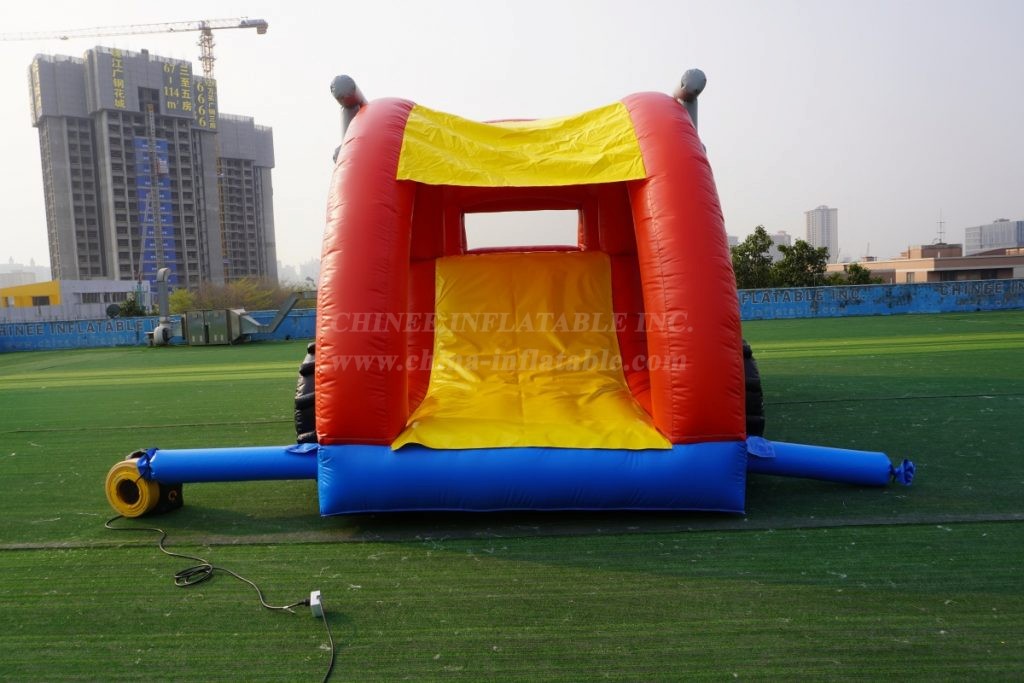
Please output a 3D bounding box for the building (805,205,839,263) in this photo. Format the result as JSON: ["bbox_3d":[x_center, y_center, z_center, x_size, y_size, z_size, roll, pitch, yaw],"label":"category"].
[{"bbox_3d":[408.012,-129.193,900.000,39.000,98.000,26.000,-1,5,15],"label":"building"}]

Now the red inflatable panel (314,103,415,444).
[{"bbox_3d":[-1.077,-0.470,5.177,0.760,2.490,0.650,-2,3,3],"label":"red inflatable panel"}]

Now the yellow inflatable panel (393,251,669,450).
[{"bbox_3d":[0.087,-0.083,6.005,1.920,1.580,2.450,-2,3,3],"label":"yellow inflatable panel"}]

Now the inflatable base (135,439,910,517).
[{"bbox_3d":[0.061,0.900,5.298,5.672,0.500,1.200,-2,5,2],"label":"inflatable base"}]

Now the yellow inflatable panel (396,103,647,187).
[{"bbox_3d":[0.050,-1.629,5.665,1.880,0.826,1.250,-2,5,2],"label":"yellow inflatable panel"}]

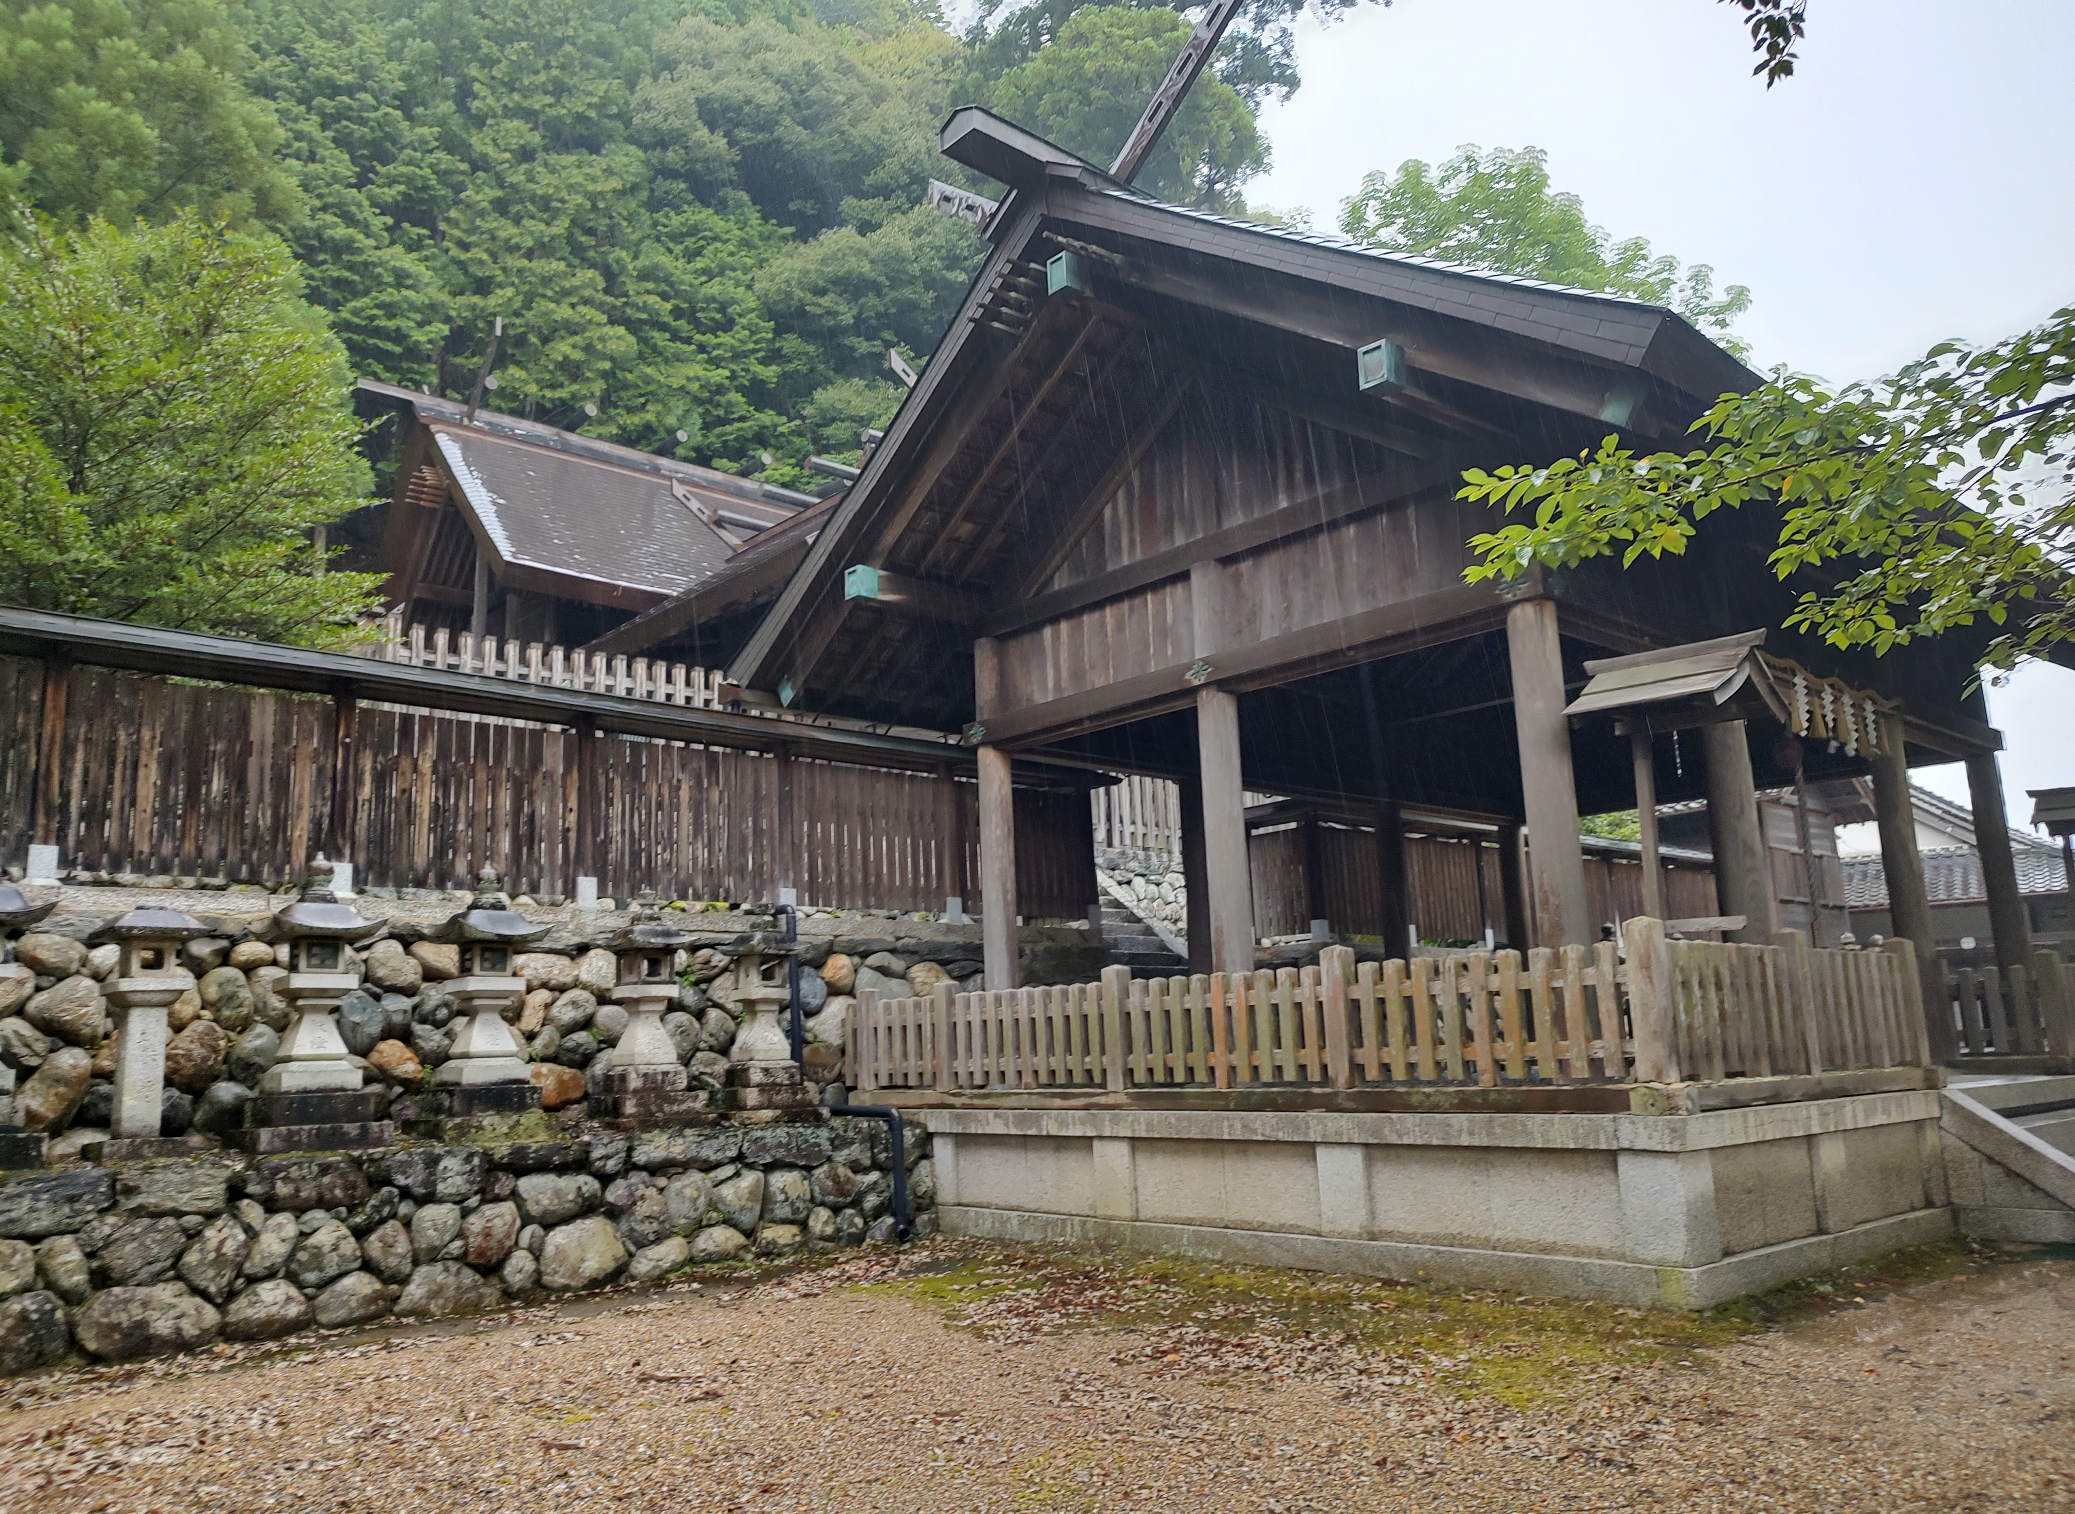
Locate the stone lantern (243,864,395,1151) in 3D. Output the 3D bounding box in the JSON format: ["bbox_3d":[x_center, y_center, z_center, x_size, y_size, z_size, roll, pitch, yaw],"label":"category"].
[{"bbox_3d":[-4.903,1.642,9.797,0.814,2.000,0.814,9,-16,-43],"label":"stone lantern"}]

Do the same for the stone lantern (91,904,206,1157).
[{"bbox_3d":[-5.600,1.722,9.022,0.601,1.564,0.601,9,-16,-43],"label":"stone lantern"}]

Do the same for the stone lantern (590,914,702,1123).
[{"bbox_3d":[-3.118,1.987,11.511,0.678,1.835,0.678,9,-16,-43],"label":"stone lantern"}]

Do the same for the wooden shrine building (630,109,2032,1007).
[{"bbox_3d":[5.603,-0.417,16.380,16.275,7.847,9.591,9,-16,-43],"label":"wooden shrine building"}]

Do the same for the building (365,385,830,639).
[{"bbox_3d":[-7.263,-1.873,30.311,13.562,8.816,8.525,9,-16,-43],"label":"building"}]

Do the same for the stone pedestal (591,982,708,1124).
[{"bbox_3d":[-3.106,2.356,11.436,0.678,1.081,0.678,9,-16,-43],"label":"stone pedestal"}]

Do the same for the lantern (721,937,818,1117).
[{"bbox_3d":[-2.343,2.203,12.217,0.630,1.636,0.630,9,-16,-43],"label":"lantern"}]

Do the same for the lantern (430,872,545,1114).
[{"bbox_3d":[-4.067,1.692,10.608,0.717,1.827,0.717,9,-16,-43],"label":"lantern"}]

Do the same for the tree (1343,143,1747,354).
[{"bbox_3d":[11.549,-3.549,31.130,10.172,17.922,10.172,9,-16,-43],"label":"tree"}]

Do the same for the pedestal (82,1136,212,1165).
[{"bbox_3d":[-5.535,2.432,8.919,0.620,0.165,0.601,9,-16,-43],"label":"pedestal"}]

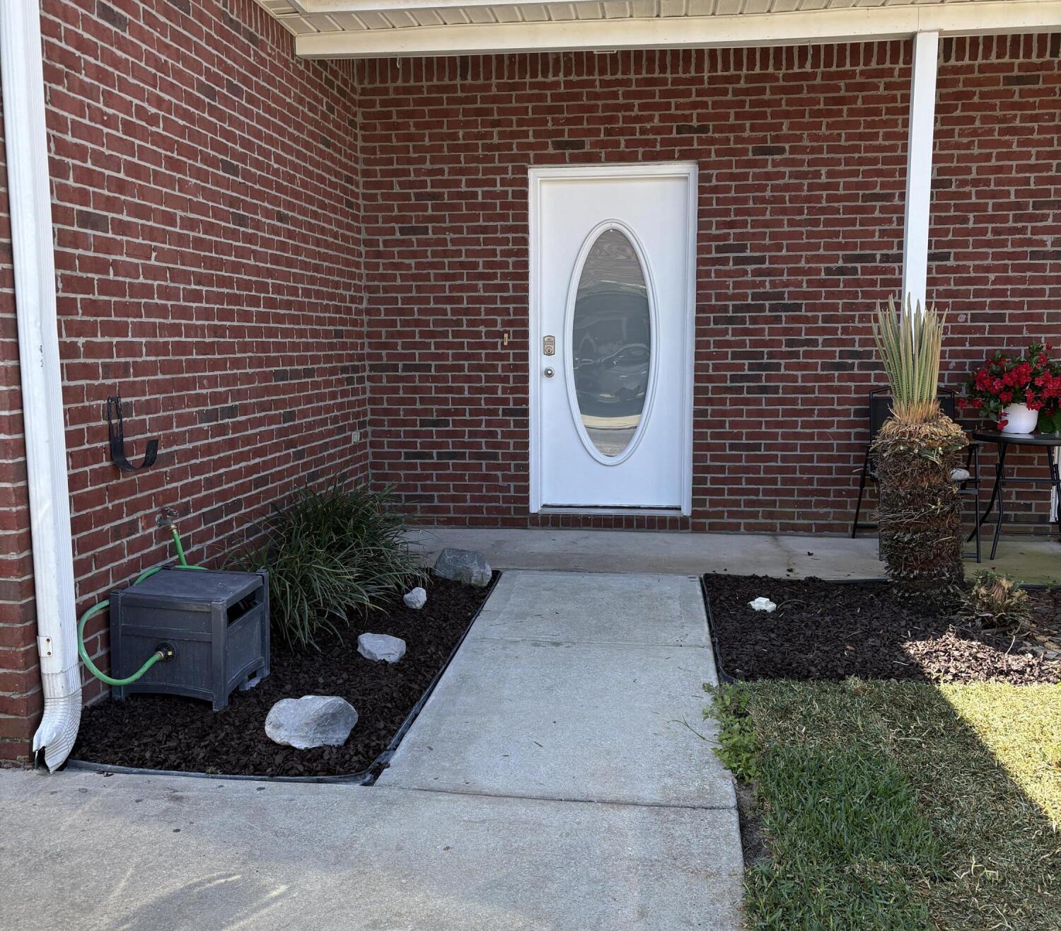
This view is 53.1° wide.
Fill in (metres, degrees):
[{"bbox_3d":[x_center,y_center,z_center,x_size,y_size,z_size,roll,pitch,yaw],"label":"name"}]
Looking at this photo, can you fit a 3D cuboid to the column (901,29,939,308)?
[{"bbox_3d":[1.898,-0.755,5.264,0.099,2.642,0.099,1,7,8],"label":"column"}]

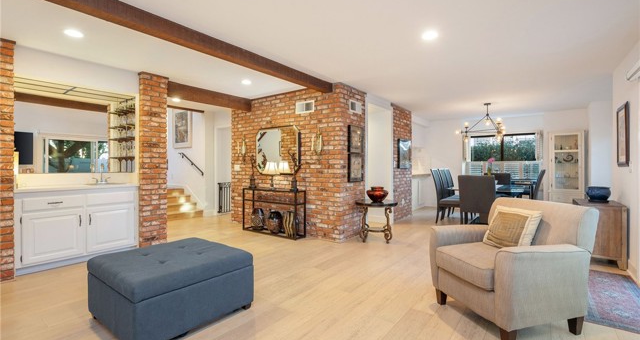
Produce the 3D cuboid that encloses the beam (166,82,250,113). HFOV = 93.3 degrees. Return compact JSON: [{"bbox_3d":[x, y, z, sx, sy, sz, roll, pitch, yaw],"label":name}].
[{"bbox_3d":[-1.901,-1.245,5.221,0.140,0.210,1.680,0,1,37],"label":"beam"}]

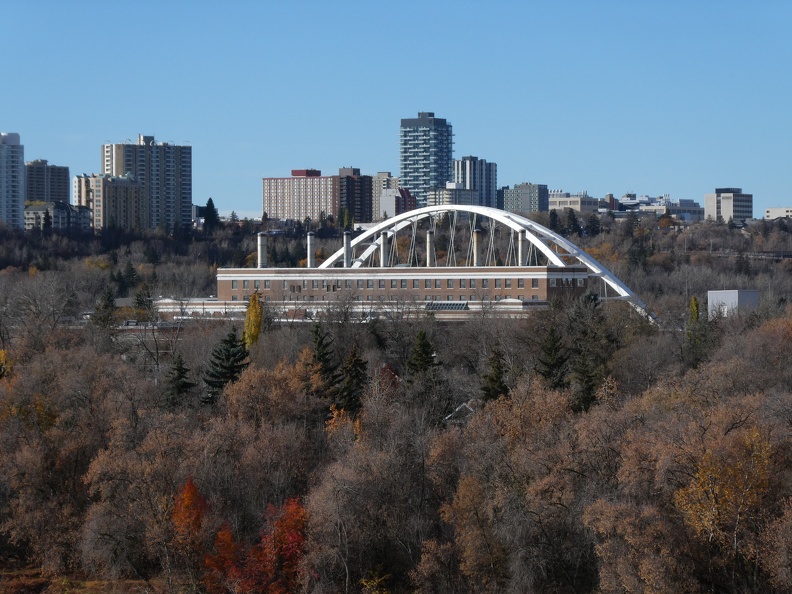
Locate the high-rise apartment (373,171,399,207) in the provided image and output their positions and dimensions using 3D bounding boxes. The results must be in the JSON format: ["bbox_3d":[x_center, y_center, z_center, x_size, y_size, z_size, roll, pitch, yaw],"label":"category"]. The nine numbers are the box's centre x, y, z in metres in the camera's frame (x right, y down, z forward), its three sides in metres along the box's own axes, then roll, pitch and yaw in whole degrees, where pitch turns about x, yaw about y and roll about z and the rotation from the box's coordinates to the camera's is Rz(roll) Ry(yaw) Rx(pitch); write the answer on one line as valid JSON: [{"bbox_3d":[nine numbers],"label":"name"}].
[{"bbox_3d":[-6.440,-75.420,2480.000,20.000,38.000,17.000,0,0,34],"label":"high-rise apartment"}]

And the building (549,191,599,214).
[{"bbox_3d":[138.580,-71.030,2540.000,30.000,21.000,28.000,0,1,35],"label":"building"}]

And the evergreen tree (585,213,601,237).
[{"bbox_3d":[117.860,-43.090,1959.850,9.580,14.980,9.580,0,0,0],"label":"evergreen tree"}]

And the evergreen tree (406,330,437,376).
[{"bbox_3d":[4.450,11.000,560.000,5.000,11.040,5.000,0,0,0],"label":"evergreen tree"}]

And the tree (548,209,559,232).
[{"bbox_3d":[94.200,-44.890,1959.840,6.290,16.170,6.290,0,0,0],"label":"tree"}]

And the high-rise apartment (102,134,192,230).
[{"bbox_3d":[-147.620,-65.810,1939.170,47.540,58.260,23.850,0,0,-37],"label":"high-rise apartment"}]

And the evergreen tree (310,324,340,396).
[{"bbox_3d":[-11.300,10.560,510.000,5.400,12.700,5.400,0,0,0],"label":"evergreen tree"}]

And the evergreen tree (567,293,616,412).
[{"bbox_3d":[30.470,8.810,510.000,7.600,19.020,7.600,0,0,0],"label":"evergreen tree"}]

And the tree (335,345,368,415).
[{"bbox_3d":[-6.940,13.480,510.000,5.500,12.400,5.500,0,1,0],"label":"tree"}]

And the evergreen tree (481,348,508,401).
[{"bbox_3d":[16.910,15.420,560.060,5.130,12.840,5.130,0,0,0],"label":"evergreen tree"}]

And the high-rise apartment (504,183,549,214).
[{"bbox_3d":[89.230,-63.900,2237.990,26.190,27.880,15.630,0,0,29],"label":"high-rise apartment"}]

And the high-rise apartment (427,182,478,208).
[{"bbox_3d":[41.270,-67.570,2390.000,21.000,32.000,35.000,0,1,35],"label":"high-rise apartment"}]

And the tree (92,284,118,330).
[{"bbox_3d":[-93.230,4.010,1050.000,8.200,16.000,8.200,0,1,0],"label":"tree"}]

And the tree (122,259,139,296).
[{"bbox_3d":[-113.610,-7.490,1400.000,7.000,16.500,7.000,0,1,0],"label":"tree"}]

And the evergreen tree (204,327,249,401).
[{"bbox_3d":[-26.420,10.950,510.000,6.700,12.860,6.700,0,0,0],"label":"evergreen tree"}]

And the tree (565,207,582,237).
[{"bbox_3d":[106.180,-44.290,1959.850,10.180,17.370,10.180,0,0,0],"label":"tree"}]

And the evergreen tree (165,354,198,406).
[{"bbox_3d":[-36.830,15.160,560.060,5.650,11.300,5.650,0,0,0],"label":"evergreen tree"}]

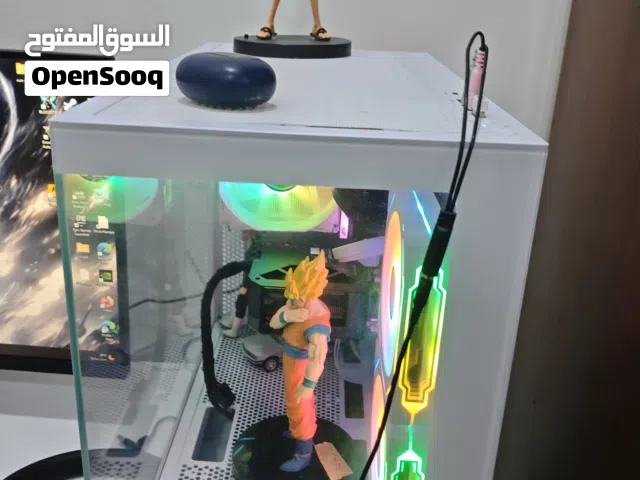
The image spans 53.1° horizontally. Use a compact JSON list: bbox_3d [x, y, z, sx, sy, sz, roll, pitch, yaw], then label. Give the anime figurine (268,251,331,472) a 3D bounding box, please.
[{"bbox_3d":[-0.017,0.095,0.506,0.043,0.178,0.057,-15,28,-37],"label":"anime figurine"}]

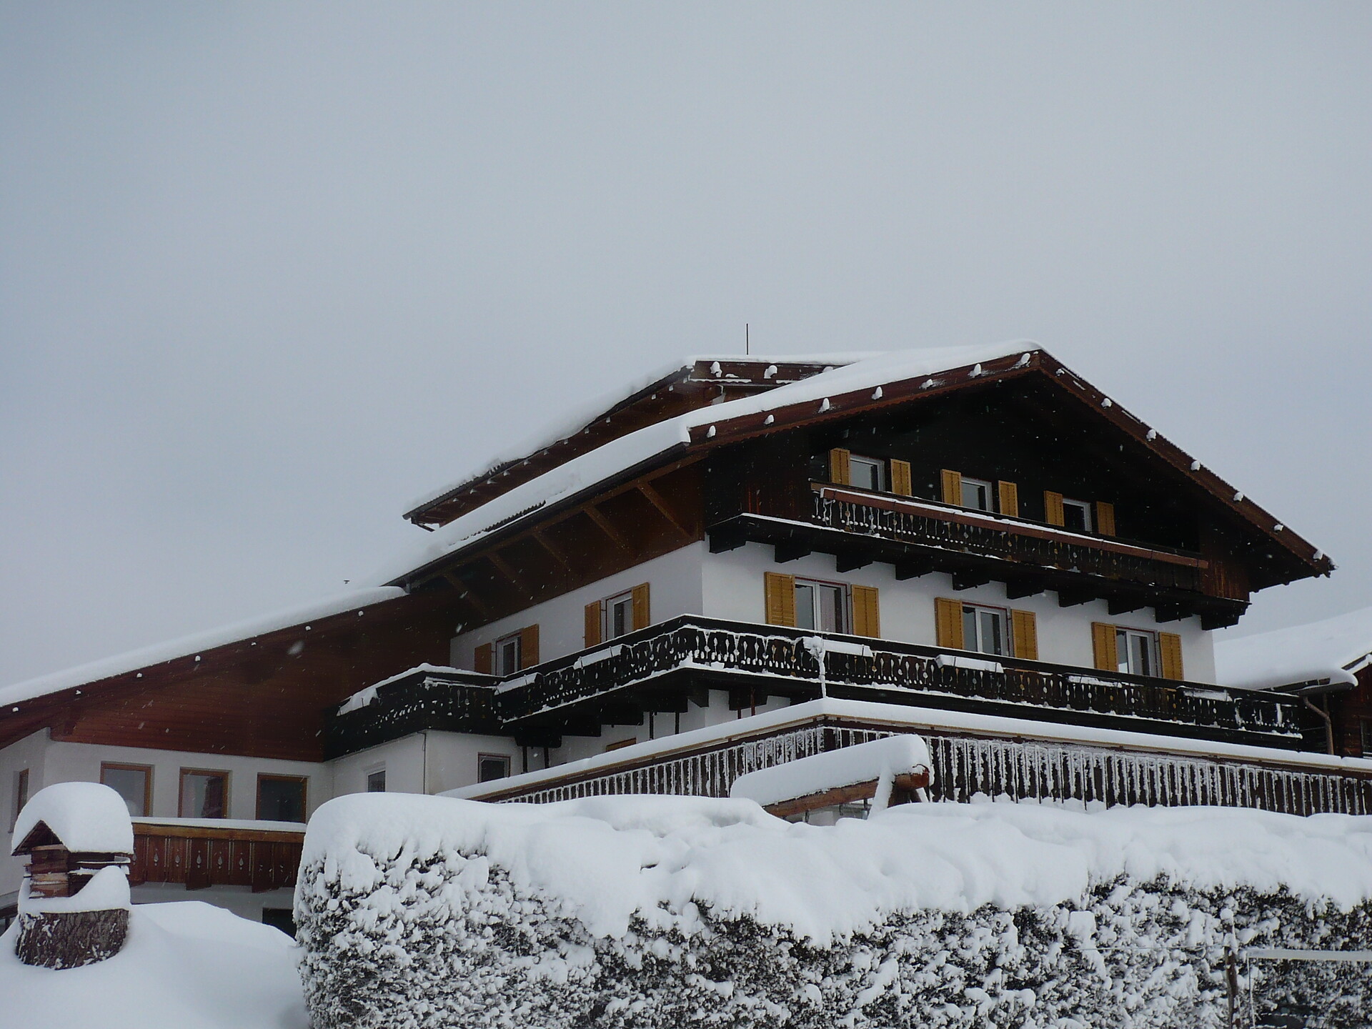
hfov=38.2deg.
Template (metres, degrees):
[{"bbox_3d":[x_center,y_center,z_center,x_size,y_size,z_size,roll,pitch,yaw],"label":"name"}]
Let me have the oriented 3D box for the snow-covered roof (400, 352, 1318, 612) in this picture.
[{"bbox_3d":[3.635,0.002,43.201,16.560,3.696,11.856,9,-18,-32],"label":"snow-covered roof"}]

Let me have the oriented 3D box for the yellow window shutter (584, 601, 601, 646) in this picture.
[{"bbox_3d":[-1.834,2.390,38.788,0.067,1.339,0.624,9,-18,-32],"label":"yellow window shutter"}]

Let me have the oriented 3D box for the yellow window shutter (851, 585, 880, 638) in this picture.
[{"bbox_3d":[3.448,2.032,37.635,0.662,1.334,0.067,9,-18,-32],"label":"yellow window shutter"}]

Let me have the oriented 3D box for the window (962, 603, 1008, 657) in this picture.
[{"bbox_3d":[5.919,2.481,39.340,1.219,1.330,0.154,9,-18,-32],"label":"window"}]

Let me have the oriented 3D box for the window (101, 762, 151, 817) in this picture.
[{"bbox_3d":[-11.170,5.569,39.348,1.017,1.210,0.154,9,-18,-32],"label":"window"}]

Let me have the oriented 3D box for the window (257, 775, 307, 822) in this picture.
[{"bbox_3d":[-8.422,6.026,41.103,1.111,1.210,0.154,9,-18,-32],"label":"window"}]

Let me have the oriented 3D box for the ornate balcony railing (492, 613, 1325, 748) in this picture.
[{"bbox_3d":[4.765,4.183,40.477,15.744,1.354,6.528,9,-18,-32],"label":"ornate balcony railing"}]

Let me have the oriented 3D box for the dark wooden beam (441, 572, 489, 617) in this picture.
[{"bbox_3d":[-4.715,1.743,42.643,1.259,0.180,0.170,47,-34,-15],"label":"dark wooden beam"}]

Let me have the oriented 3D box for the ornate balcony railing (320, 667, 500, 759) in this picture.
[{"bbox_3d":[-5.599,4.244,40.434,1.776,1.248,4.944,9,-18,-32],"label":"ornate balcony railing"}]

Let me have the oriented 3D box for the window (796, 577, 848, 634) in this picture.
[{"bbox_3d":[2.506,1.929,37.155,1.238,1.296,0.154,9,-18,-32],"label":"window"}]

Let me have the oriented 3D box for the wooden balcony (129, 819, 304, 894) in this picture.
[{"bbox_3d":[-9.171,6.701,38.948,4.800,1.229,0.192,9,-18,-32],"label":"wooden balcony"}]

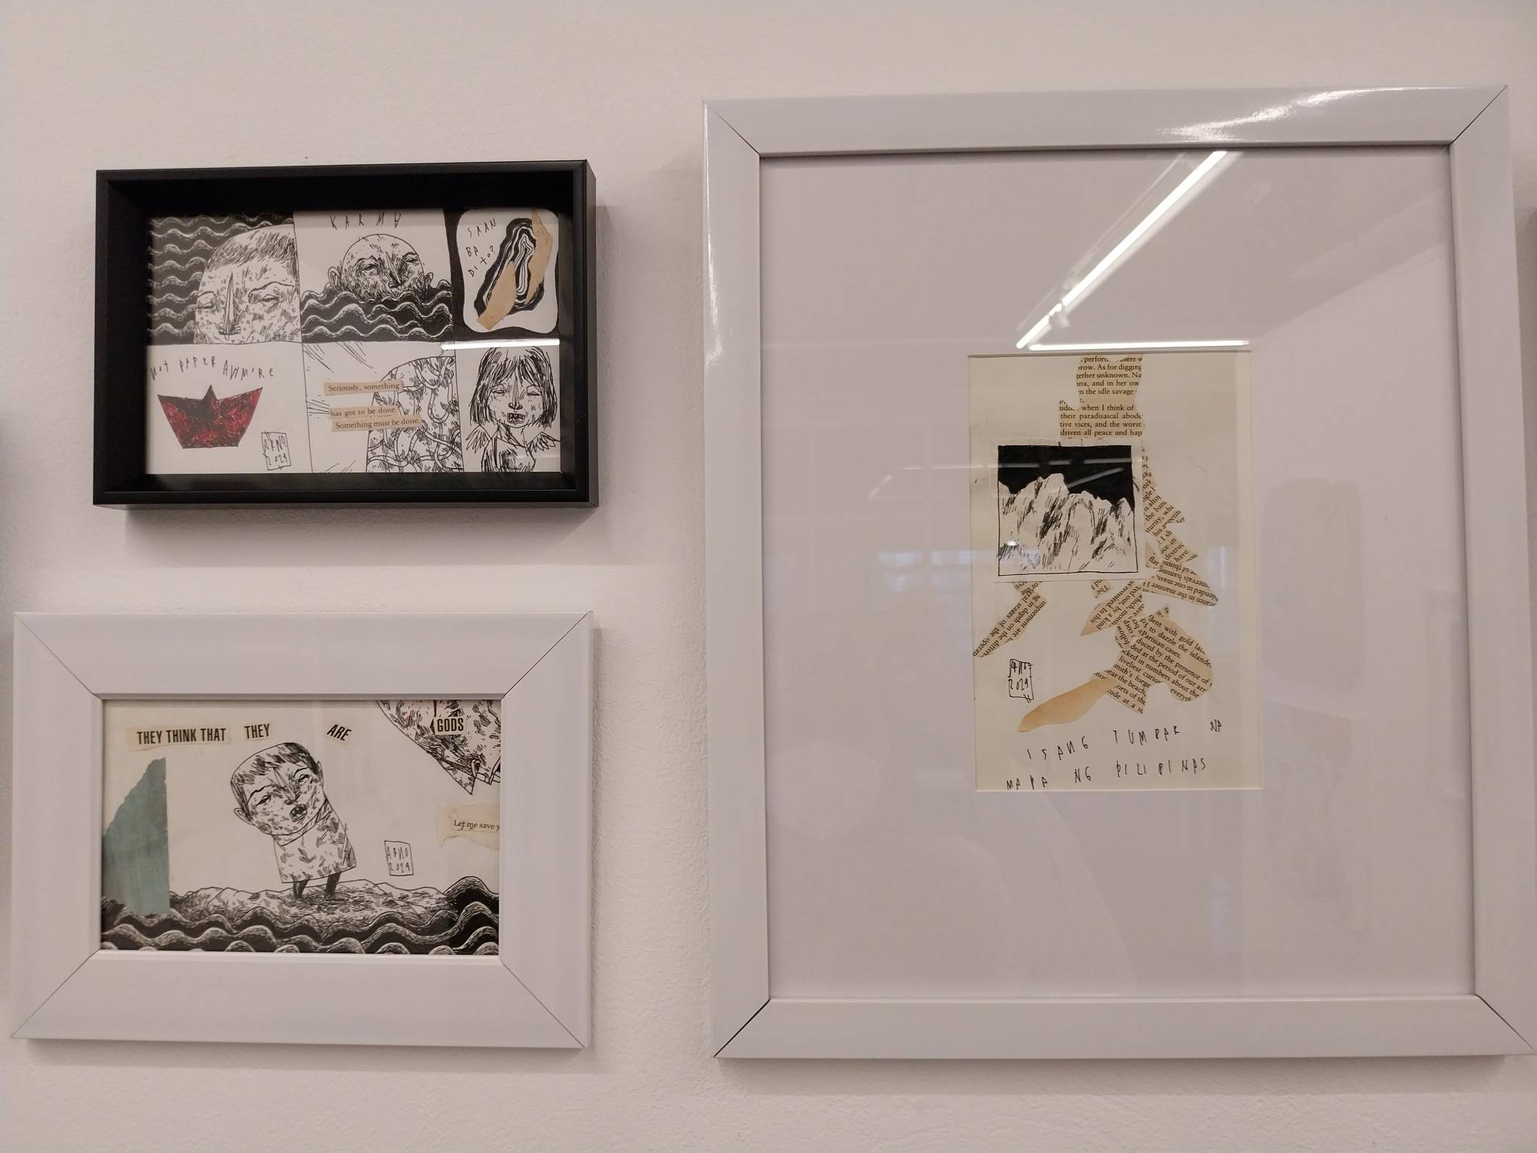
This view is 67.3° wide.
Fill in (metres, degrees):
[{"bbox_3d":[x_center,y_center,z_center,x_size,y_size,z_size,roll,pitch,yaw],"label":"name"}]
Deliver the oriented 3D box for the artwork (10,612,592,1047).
[{"bbox_3d":[-0.168,0.090,0.420,0.208,0.153,0.015,0,-2,2],"label":"artwork"}]

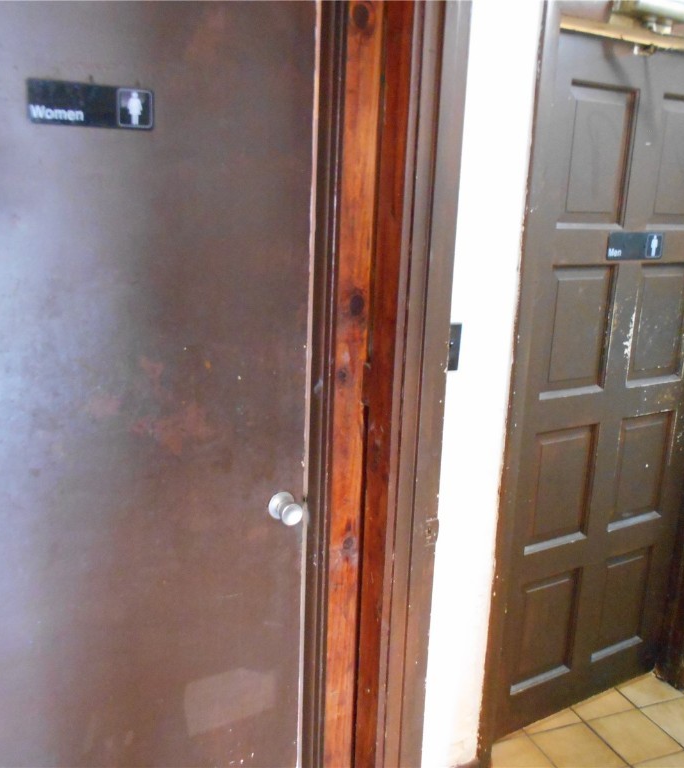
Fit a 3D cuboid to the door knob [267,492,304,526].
[{"bbox_3d":[-0.129,0.296,1.809,0.064,0.064,0.064,-7,16,-31],"label":"door knob"}]

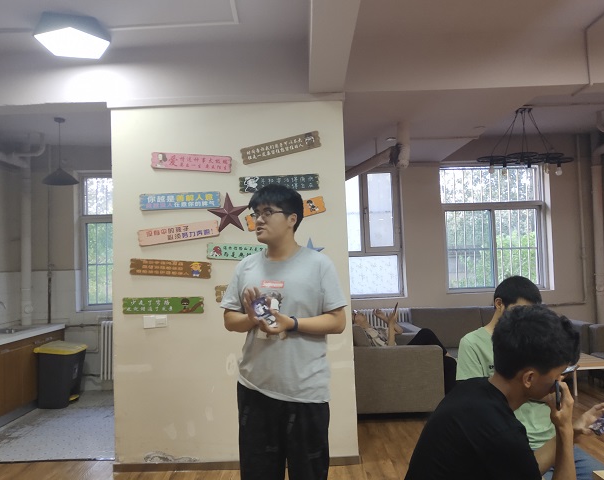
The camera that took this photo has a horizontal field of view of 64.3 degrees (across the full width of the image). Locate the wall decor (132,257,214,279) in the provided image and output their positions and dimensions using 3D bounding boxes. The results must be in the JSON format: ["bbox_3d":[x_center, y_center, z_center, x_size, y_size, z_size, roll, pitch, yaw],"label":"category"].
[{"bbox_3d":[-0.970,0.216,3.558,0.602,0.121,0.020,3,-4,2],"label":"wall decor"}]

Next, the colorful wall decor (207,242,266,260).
[{"bbox_3d":[-0.407,0.102,3.509,0.570,0.110,0.020,4,-2,2],"label":"colorful wall decor"}]

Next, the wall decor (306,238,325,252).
[{"bbox_3d":[0.064,0.080,3.483,0.200,0.190,0.035,-2,-3,2],"label":"wall decor"}]

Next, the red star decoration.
[{"bbox_3d":[-0.541,-0.199,3.557,0.315,0.300,0.045,-6,-4,1],"label":"red star decoration"}]

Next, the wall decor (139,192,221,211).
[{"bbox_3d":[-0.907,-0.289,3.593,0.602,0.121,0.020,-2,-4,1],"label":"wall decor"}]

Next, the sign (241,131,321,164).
[{"bbox_3d":[-0.153,-0.674,3.533,0.583,0.114,0.020,-13,-3,1],"label":"sign"}]

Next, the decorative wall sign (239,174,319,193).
[{"bbox_3d":[-0.164,-0.411,3.522,0.582,0.116,0.020,-2,-3,2],"label":"decorative wall sign"}]

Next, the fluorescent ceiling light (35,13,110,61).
[{"bbox_3d":[-1.591,-1.413,3.366,0.505,0.105,0.495,-2,-4,1],"label":"fluorescent ceiling light"}]

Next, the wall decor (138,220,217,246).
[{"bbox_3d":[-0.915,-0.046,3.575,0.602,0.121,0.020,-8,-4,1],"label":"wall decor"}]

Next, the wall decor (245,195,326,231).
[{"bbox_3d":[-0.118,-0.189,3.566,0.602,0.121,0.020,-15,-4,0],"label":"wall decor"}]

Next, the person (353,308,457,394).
[{"bbox_3d":[1.011,1.143,4.772,1.029,0.925,0.520,-2,-3,2],"label":"person"}]

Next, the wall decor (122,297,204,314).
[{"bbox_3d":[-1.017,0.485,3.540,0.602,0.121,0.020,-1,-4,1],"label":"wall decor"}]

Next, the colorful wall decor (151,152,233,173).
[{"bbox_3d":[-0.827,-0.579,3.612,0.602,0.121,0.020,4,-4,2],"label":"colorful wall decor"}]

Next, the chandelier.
[{"bbox_3d":[2.288,-1.004,4.948,0.990,0.706,0.900,-2,-3,2],"label":"chandelier"}]

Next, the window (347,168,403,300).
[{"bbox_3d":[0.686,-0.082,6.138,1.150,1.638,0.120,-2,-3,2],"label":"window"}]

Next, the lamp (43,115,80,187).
[{"bbox_3d":[-2.577,-0.943,5.129,0.385,0.711,0.385,-2,-4,1],"label":"lamp"}]

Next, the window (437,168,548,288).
[{"bbox_3d":[2.596,-0.142,6.500,1.480,1.740,0.150,-2,-4,-3],"label":"window"}]

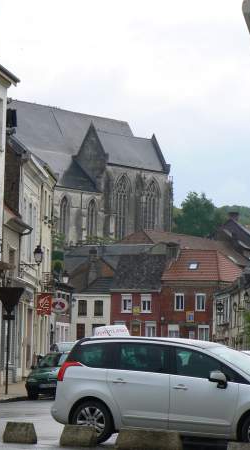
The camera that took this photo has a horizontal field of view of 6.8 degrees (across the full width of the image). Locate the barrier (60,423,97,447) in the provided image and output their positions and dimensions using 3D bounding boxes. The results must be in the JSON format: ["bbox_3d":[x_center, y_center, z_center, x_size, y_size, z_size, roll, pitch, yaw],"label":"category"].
[{"bbox_3d":[-0.673,3.076,30.800,0.500,0.320,0.300,0,-4,21],"label":"barrier"}]

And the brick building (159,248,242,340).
[{"bbox_3d":[6.871,7.178,199.035,5.900,9.500,7.500,0,-5,14],"label":"brick building"}]

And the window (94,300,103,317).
[{"bbox_3d":[-2.438,7.771,196.800,0.900,1.500,0.200,0,-5,14],"label":"window"}]

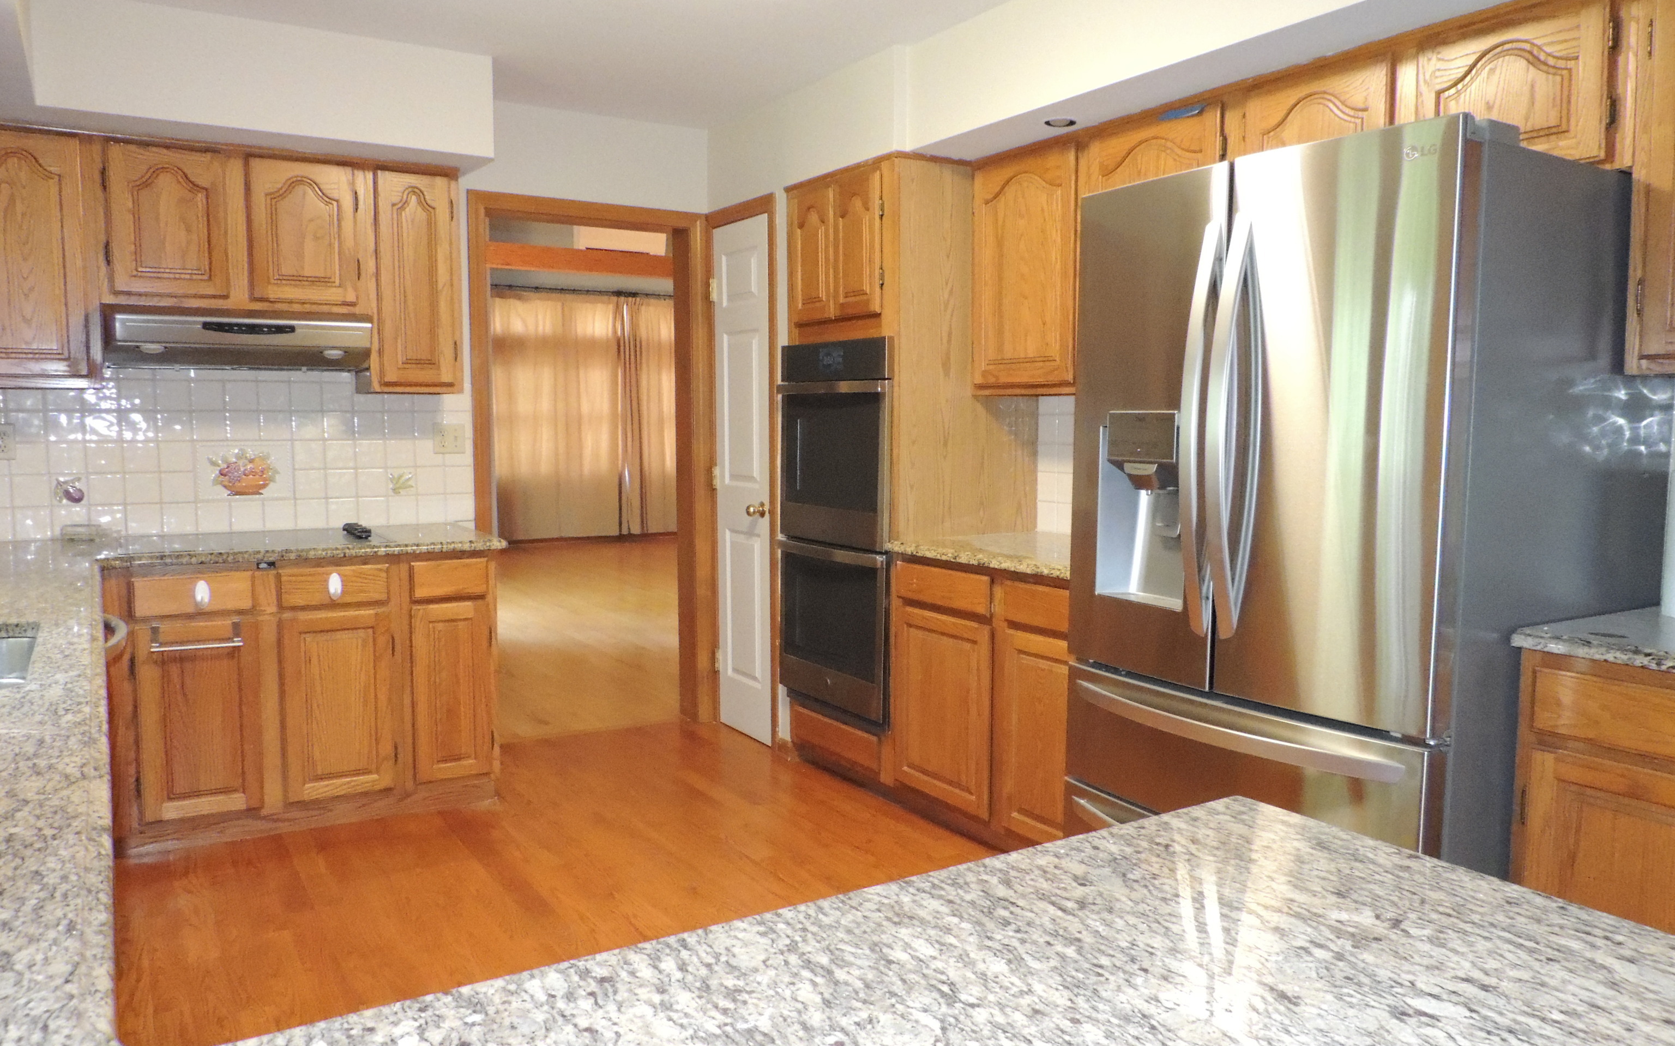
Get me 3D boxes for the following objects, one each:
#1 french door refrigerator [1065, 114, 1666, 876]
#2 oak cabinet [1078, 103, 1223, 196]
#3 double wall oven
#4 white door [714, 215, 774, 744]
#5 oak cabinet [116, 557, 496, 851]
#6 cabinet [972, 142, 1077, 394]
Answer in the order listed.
[{"bbox_3d":[1.108,0.160,2.601,0.842,1.799,0.902,-3,6,-32],"label":"french door refrigerator"},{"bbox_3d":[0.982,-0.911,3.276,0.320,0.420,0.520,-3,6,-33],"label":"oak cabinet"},{"bbox_3d":[0.204,0.005,4.145,0.635,1.264,0.691,-3,6,-32],"label":"double wall oven"},{"bbox_3d":[-0.373,-0.171,4.717,0.040,2.066,0.454,-3,6,-32],"label":"white door"},{"bbox_3d":[-1.746,0.510,3.875,1.079,0.867,0.605,-3,6,-29],"label":"oak cabinet"},{"bbox_3d":[0.692,-0.786,3.690,0.318,0.756,0.479,-3,6,-32],"label":"cabinet"}]

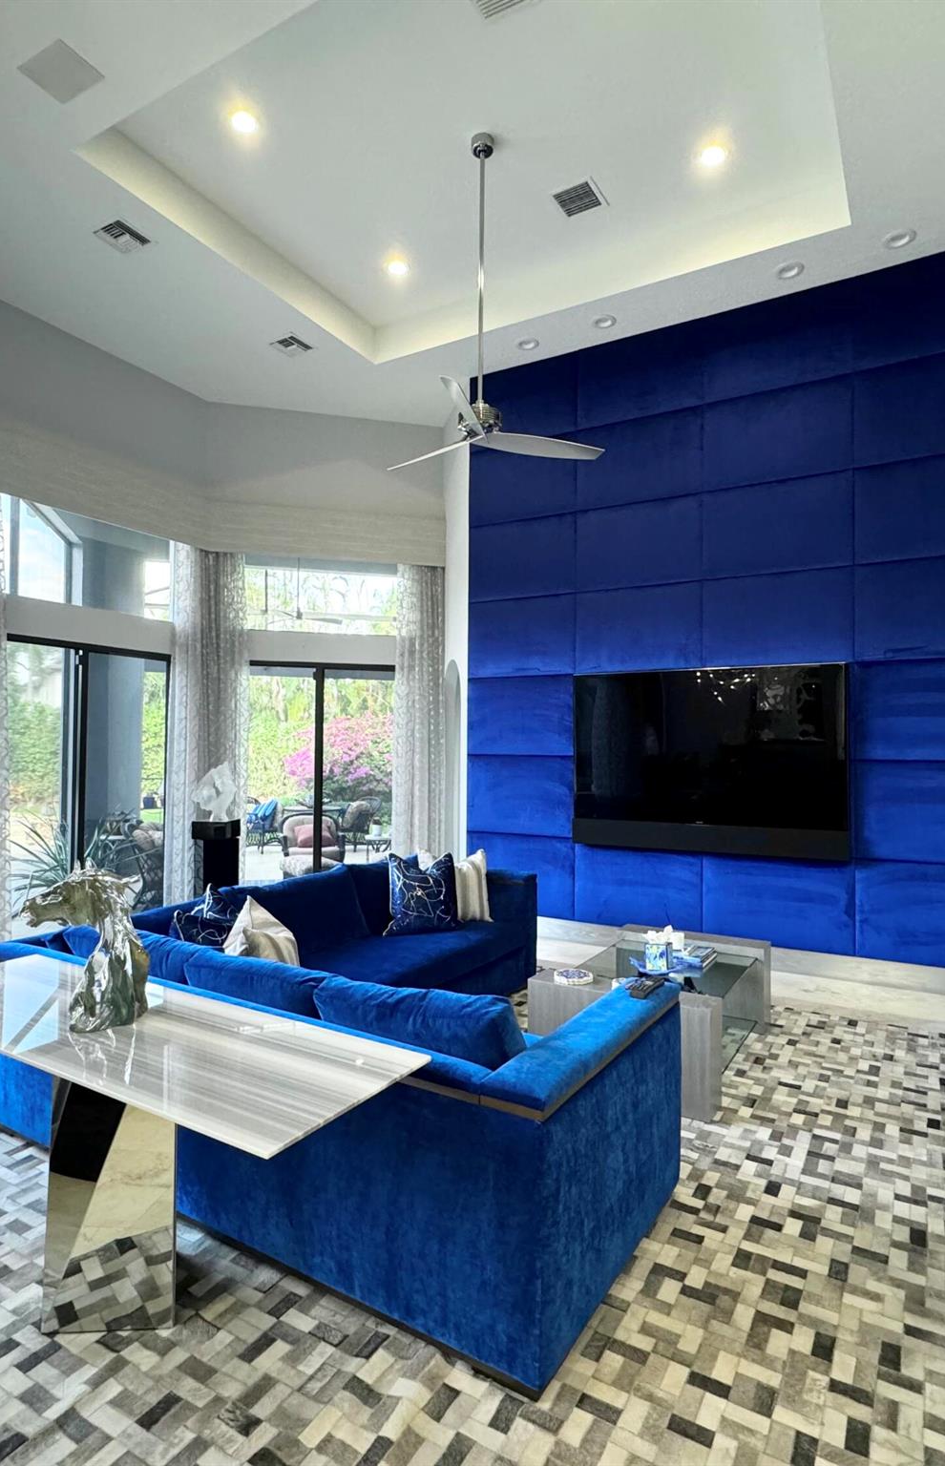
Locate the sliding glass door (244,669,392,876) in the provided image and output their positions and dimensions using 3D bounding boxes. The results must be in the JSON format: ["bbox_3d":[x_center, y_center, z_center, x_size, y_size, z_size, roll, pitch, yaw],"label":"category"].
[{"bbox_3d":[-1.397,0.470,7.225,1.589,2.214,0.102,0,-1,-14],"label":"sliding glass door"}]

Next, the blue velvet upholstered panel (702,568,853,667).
[{"bbox_3d":[1.983,-0.746,5.178,0.939,0.603,0.060,0,-1,30],"label":"blue velvet upholstered panel"}]

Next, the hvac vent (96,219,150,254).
[{"bbox_3d":[-2.073,-2.926,4.685,0.251,0.031,0.251,0,-1,31],"label":"hvac vent"}]

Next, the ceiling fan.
[{"bbox_3d":[0.006,-2.383,4.243,1.320,1.680,1.320,0,-1,30],"label":"ceiling fan"}]

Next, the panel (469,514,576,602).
[{"bbox_3d":[0.387,-1.359,6.211,0.940,0.615,0.072,0,-1,31],"label":"panel"}]

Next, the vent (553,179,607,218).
[{"bbox_3d":[0.644,-3.197,4.755,0.256,0.031,0.256,0,-1,31],"label":"vent"}]

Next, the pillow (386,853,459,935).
[{"bbox_3d":[-0.301,0.957,4.720,0.450,0.460,0.150,1,-16,-20],"label":"pillow"}]

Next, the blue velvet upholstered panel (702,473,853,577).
[{"bbox_3d":[2.011,-1.366,5.252,0.944,0.615,0.072,0,-1,31],"label":"blue velvet upholstered panel"}]

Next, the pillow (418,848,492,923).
[{"bbox_3d":[-0.105,0.966,4.950,0.470,0.470,0.150,1,-16,-6],"label":"pillow"}]

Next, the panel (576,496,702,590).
[{"bbox_3d":[1.176,-1.348,5.667,0.943,0.610,0.060,0,-1,30],"label":"panel"}]

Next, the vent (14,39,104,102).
[{"bbox_3d":[-1.831,-2.938,3.525,0.305,0.020,0.215,0,-1,30],"label":"vent"}]

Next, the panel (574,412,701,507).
[{"bbox_3d":[1.181,-1.954,5.680,0.943,0.603,0.060,0,-1,30],"label":"panel"}]

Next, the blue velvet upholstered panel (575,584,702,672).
[{"bbox_3d":[1.195,-0.747,5.723,0.944,0.615,0.072,0,-1,31],"label":"blue velvet upholstered panel"}]

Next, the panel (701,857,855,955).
[{"bbox_3d":[1.970,1.092,5.140,0.939,0.598,0.060,0,-1,30],"label":"panel"}]

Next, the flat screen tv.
[{"bbox_3d":[1.559,0.186,5.399,1.834,1.235,0.092,0,-1,31],"label":"flat screen tv"}]

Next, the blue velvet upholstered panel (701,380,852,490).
[{"bbox_3d":[2.014,-1.983,5.261,0.944,0.618,0.072,0,-1,31],"label":"blue velvet upholstered panel"}]

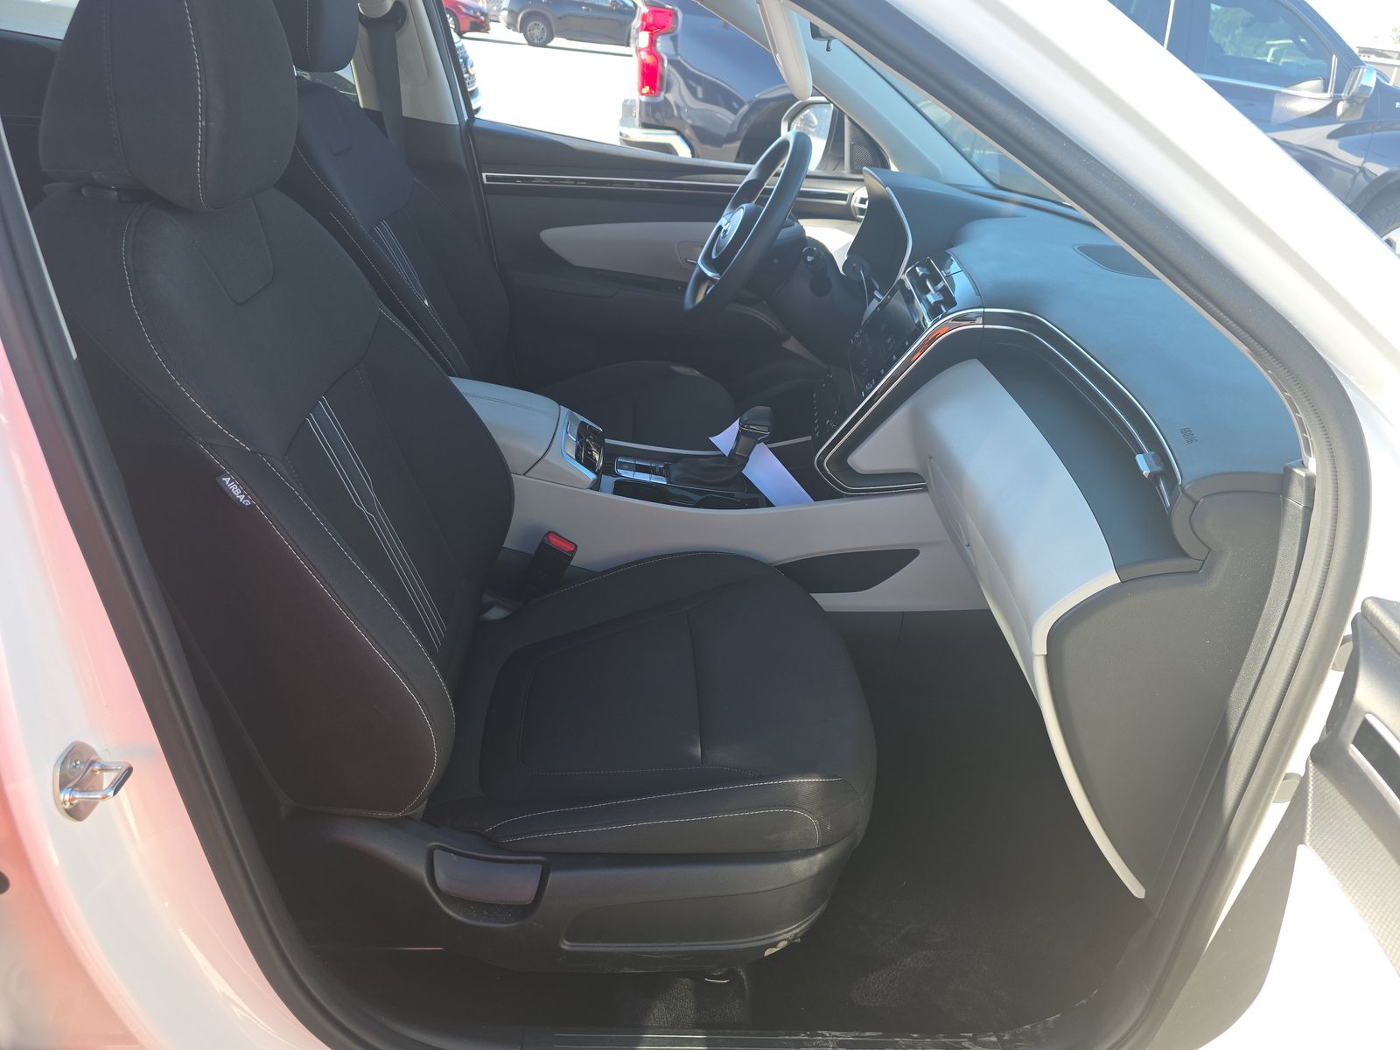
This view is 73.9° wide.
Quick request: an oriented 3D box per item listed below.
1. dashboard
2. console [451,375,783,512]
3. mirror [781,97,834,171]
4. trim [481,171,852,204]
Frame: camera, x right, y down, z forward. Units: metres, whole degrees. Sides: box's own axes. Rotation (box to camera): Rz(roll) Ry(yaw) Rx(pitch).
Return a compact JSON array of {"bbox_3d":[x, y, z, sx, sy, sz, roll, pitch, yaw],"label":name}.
[{"bbox_3d":[0.476,-0.187,1.476,0.560,0.610,1.400,3,29,-6],"label":"dashboard"},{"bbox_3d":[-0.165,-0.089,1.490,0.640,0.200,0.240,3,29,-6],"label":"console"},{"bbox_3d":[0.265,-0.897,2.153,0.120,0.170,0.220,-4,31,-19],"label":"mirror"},{"bbox_3d":[-0.065,-0.710,1.964,0.778,0.028,0.020,2,30,-3],"label":"trim"}]

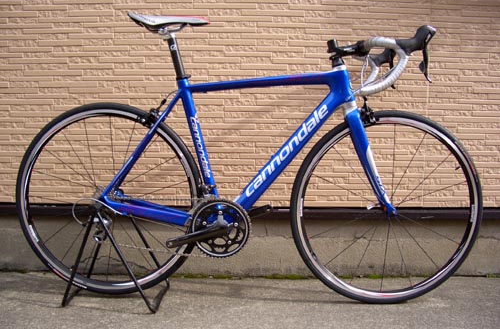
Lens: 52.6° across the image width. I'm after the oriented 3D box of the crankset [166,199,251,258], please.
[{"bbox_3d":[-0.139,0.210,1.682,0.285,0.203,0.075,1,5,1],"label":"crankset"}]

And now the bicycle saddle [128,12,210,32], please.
[{"bbox_3d":[-0.270,-0.480,1.687,0.277,0.065,0.135,2,5,1],"label":"bicycle saddle"}]

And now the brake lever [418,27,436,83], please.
[{"bbox_3d":[0.522,-0.322,1.485,0.055,0.165,0.038,1,5,1],"label":"brake lever"}]

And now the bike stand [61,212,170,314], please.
[{"bbox_3d":[-0.461,0.307,1.757,0.330,0.325,0.290,1,5,1],"label":"bike stand"}]

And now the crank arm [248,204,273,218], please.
[{"bbox_3d":[-0.017,0.182,1.800,0.205,0.037,0.032,-13,4,2],"label":"crank arm"}]

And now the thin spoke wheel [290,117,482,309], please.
[{"bbox_3d":[0.467,0.151,1.728,0.668,0.668,0.080,1,5,1],"label":"thin spoke wheel"}]

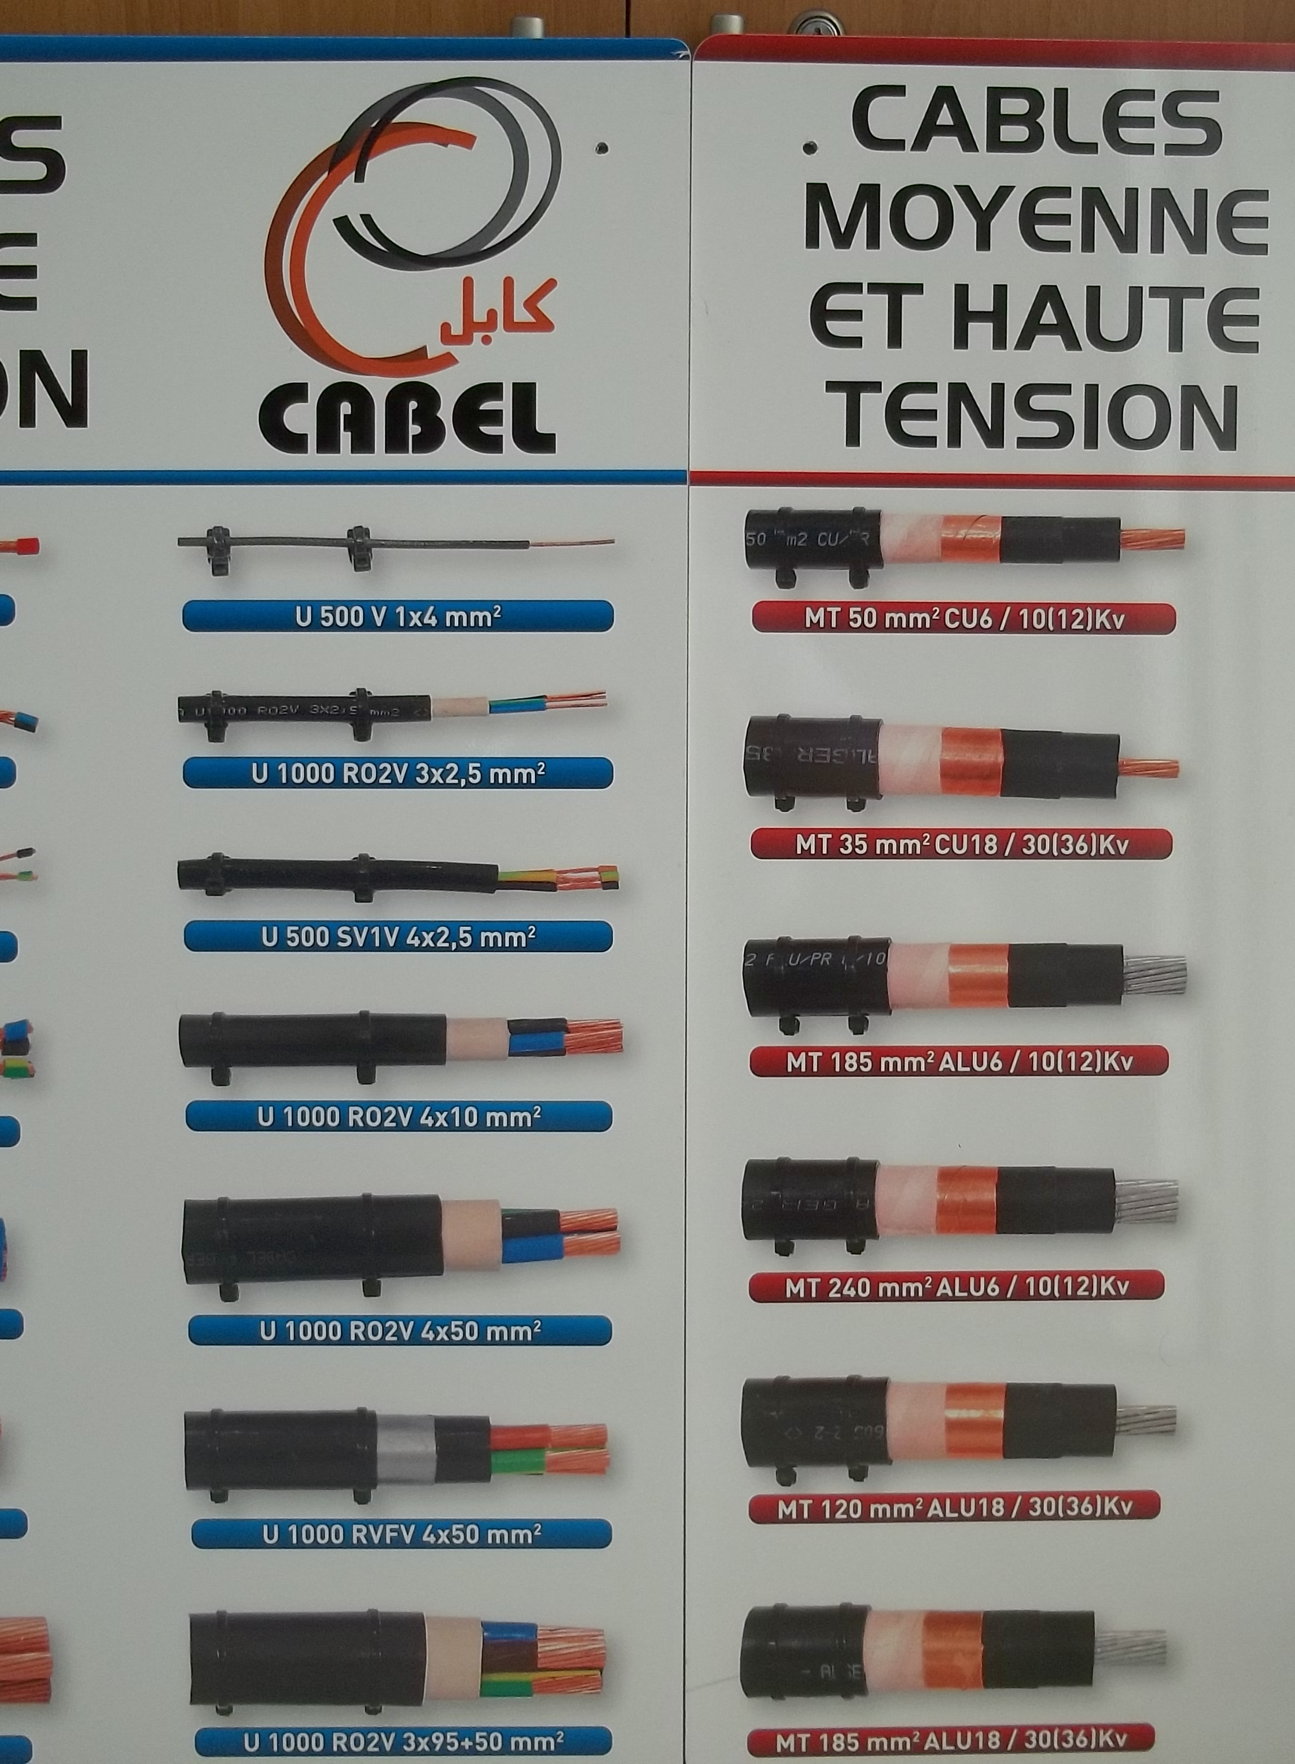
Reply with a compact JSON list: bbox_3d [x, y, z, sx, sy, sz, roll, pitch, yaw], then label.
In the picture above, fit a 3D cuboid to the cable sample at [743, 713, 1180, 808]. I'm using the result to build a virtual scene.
[{"bbox_3d":[0.129,-0.050,1.005,0.176,0.036,0.033,0,4,-1],"label":"cable sample"}]

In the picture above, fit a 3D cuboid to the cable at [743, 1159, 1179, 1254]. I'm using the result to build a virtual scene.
[{"bbox_3d":[0.131,0.135,1.019,0.180,0.039,0.034,0,3,-1],"label":"cable"}]

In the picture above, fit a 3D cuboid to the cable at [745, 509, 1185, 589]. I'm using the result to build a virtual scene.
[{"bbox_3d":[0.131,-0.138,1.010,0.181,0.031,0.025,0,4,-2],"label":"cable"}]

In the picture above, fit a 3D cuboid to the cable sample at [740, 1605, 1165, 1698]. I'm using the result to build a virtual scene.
[{"bbox_3d":[0.129,0.326,1.037,0.180,0.039,0.039,0,4,-2],"label":"cable sample"}]

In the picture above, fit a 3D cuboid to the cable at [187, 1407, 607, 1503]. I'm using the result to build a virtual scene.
[{"bbox_3d":[-0.102,0.235,1.006,0.169,0.037,0.033,0,3,-1],"label":"cable"}]

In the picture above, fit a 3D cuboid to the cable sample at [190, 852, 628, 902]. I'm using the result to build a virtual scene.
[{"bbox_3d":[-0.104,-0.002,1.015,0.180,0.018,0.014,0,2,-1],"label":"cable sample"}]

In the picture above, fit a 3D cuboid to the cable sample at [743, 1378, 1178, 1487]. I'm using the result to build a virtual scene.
[{"bbox_3d":[0.131,0.230,1.022,0.180,0.044,0.037,0,3,-1],"label":"cable sample"}]

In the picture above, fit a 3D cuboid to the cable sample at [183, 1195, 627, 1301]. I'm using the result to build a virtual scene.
[{"bbox_3d":[-0.102,0.150,1.011,0.179,0.040,0.034,0,2,-1],"label":"cable sample"}]

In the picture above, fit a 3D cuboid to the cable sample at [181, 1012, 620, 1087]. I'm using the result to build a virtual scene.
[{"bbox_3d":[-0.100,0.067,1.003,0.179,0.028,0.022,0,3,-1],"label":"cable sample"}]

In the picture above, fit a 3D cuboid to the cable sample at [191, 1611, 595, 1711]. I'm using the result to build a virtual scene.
[{"bbox_3d":[-0.104,0.325,1.020,0.172,0.042,0.039,0,3,-1],"label":"cable sample"}]

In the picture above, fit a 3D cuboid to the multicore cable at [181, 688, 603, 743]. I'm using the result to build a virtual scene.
[{"bbox_3d":[-0.105,-0.069,1.014,0.176,0.021,0.013,-1,3,-1],"label":"multicore cable"}]

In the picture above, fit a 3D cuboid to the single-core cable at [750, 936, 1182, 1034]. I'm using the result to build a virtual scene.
[{"bbox_3d":[0.132,0.042,1.011,0.181,0.037,0.032,0,4,-1],"label":"single-core cable"}]

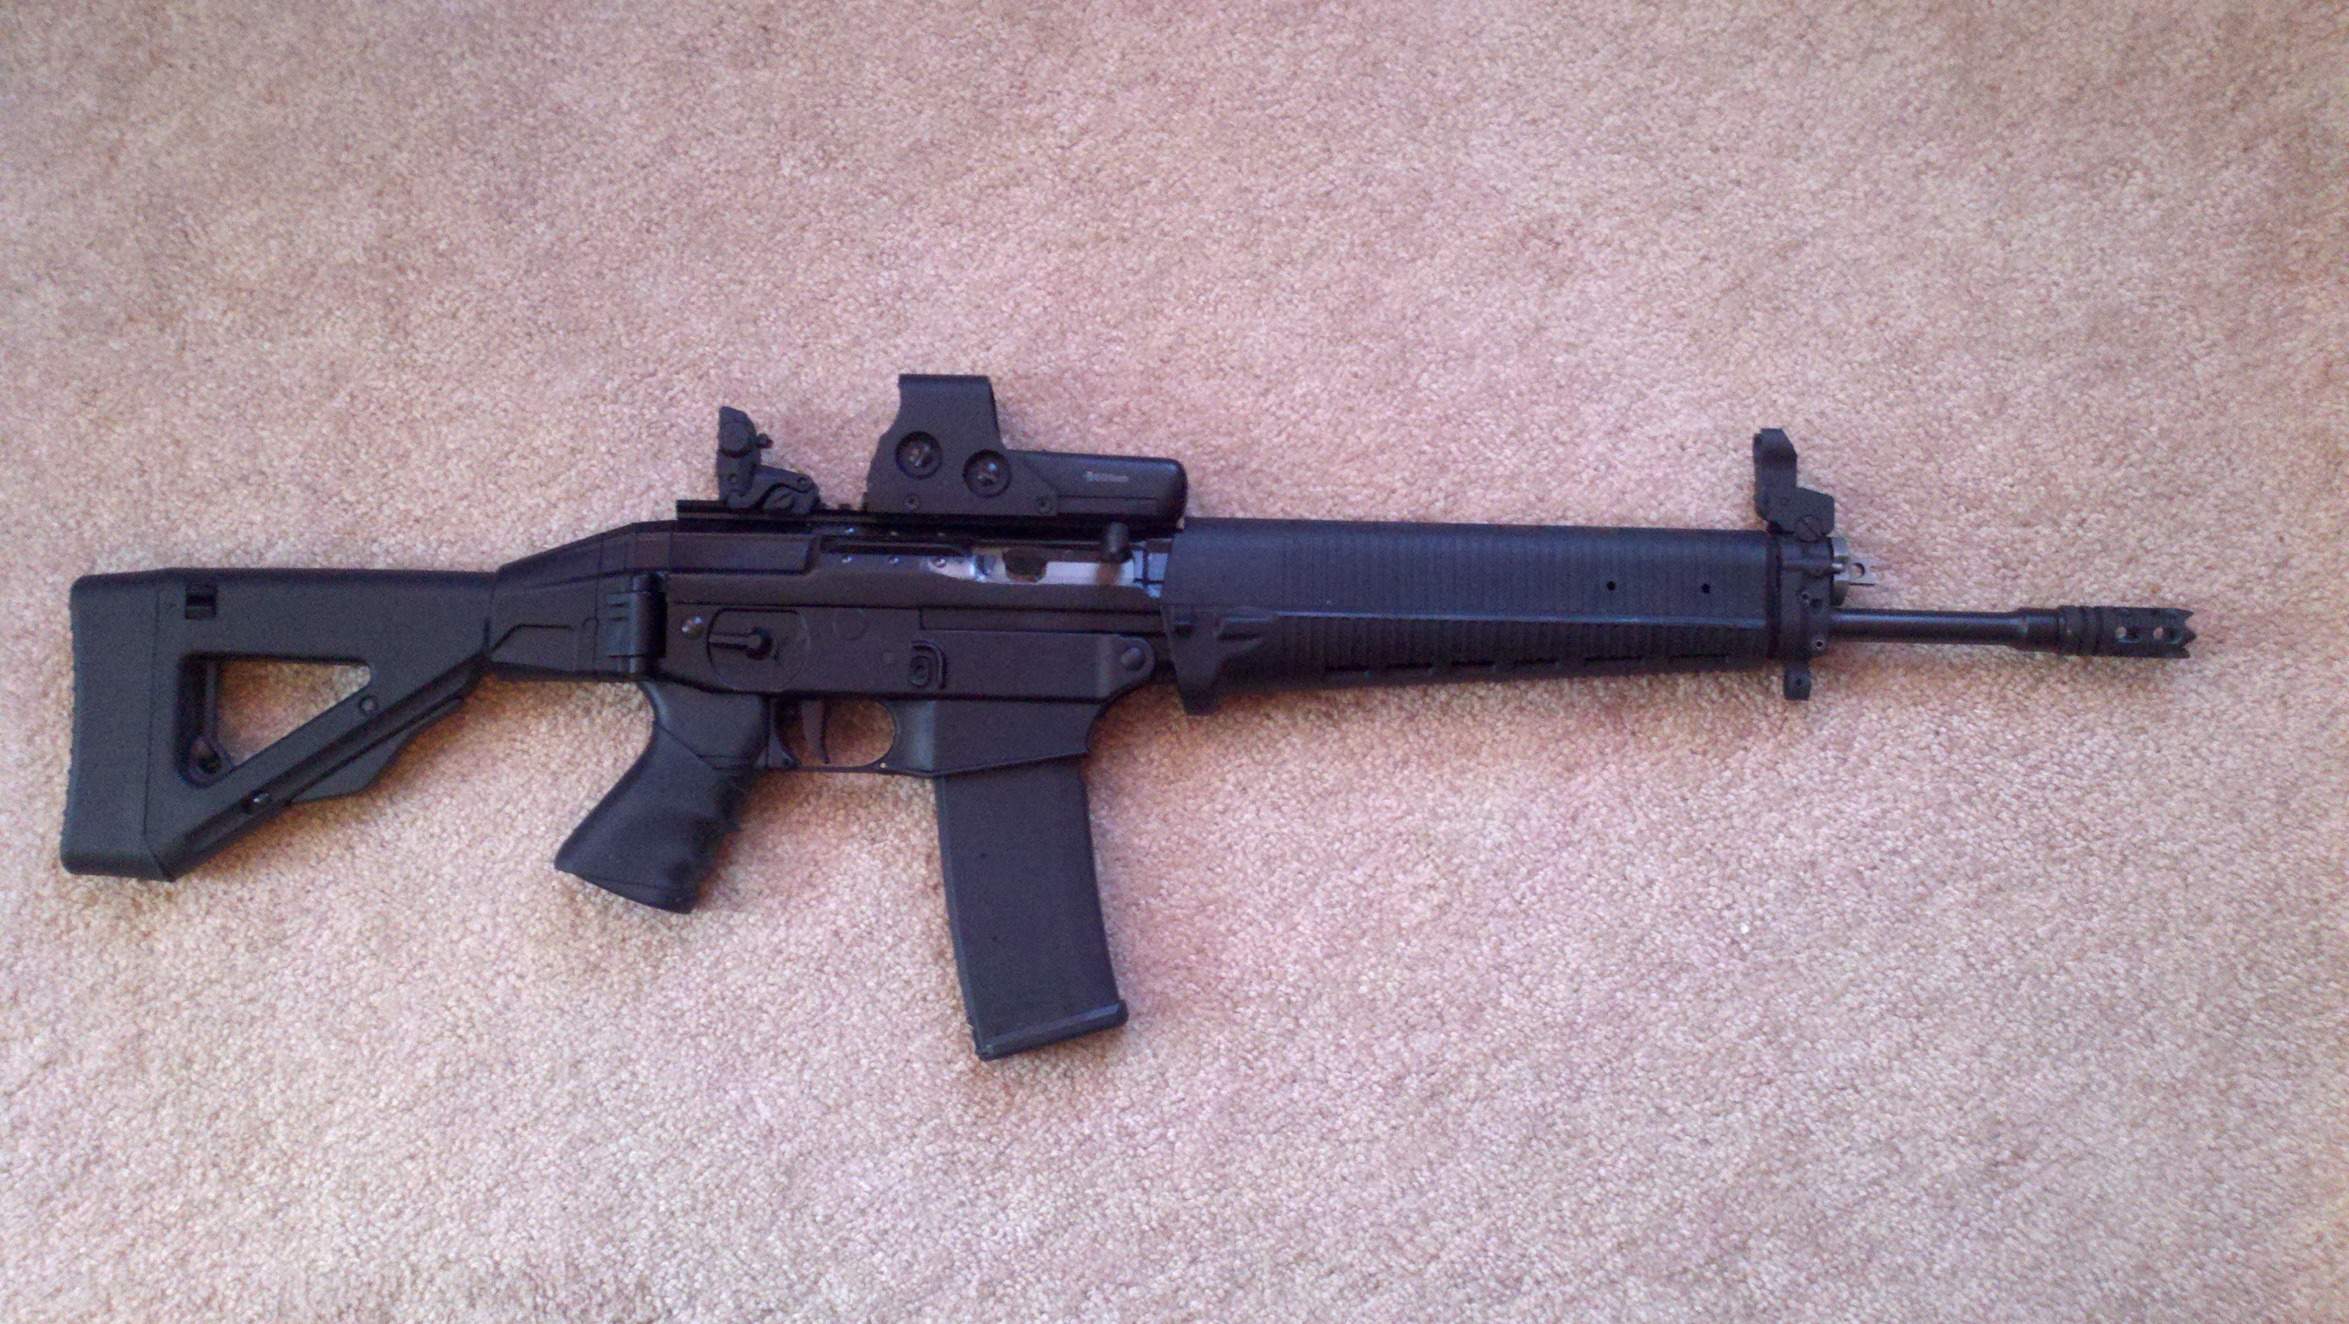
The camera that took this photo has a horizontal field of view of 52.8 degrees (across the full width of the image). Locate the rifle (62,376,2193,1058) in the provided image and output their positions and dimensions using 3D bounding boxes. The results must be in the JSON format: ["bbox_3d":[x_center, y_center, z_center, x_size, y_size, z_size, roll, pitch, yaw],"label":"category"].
[{"bbox_3d":[-0.021,0.026,1.060,0.945,0.068,0.300,1,86,0],"label":"rifle"}]

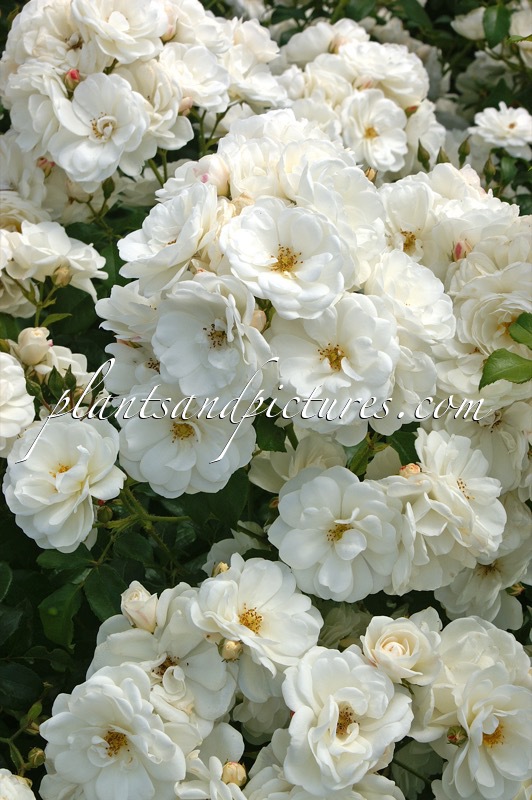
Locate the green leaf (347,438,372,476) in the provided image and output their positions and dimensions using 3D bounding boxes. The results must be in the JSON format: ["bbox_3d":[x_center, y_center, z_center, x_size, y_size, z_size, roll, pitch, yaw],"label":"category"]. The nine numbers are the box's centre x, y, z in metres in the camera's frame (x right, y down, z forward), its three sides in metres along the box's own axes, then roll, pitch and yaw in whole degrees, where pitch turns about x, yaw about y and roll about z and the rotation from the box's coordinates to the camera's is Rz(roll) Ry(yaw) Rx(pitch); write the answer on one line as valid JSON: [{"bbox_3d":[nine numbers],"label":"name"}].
[{"bbox_3d":[0.054,0.034,1.170,0.013,0.010,0.025,23,74,7],"label":"green leaf"}]

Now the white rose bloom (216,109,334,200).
[{"bbox_3d":[0.006,-0.160,1.310,0.078,0.055,0.062,0,60,0],"label":"white rose bloom"}]

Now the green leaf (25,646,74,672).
[{"bbox_3d":[-0.138,0.165,1.270,0.033,0.006,0.022,2,41,3],"label":"green leaf"}]

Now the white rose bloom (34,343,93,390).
[{"bbox_3d":[-0.118,-0.018,1.150,0.039,0.030,0.039,18,37,0],"label":"white rose bloom"}]

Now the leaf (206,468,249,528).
[{"bbox_3d":[-0.024,0.058,1.220,0.029,0.042,0.012,7,-17,2],"label":"leaf"}]

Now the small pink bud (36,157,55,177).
[{"bbox_3d":[-0.156,-0.165,1.410,0.012,0.014,0.011,0,25,0],"label":"small pink bud"}]

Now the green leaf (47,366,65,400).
[{"bbox_3d":[-0.116,-0.009,1.100,0.009,0.018,0.009,7,18,0],"label":"green leaf"}]

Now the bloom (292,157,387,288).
[{"bbox_3d":[0.040,-0.100,1.120,0.062,0.042,0.072,0,63,-24],"label":"bloom"}]

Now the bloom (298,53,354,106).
[{"bbox_3d":[0.040,-0.213,1.330,0.040,0.034,0.039,0,56,0],"label":"bloom"}]

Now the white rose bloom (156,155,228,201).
[{"bbox_3d":[-0.047,-0.142,1.290,0.052,0.045,0.045,15,66,27],"label":"white rose bloom"}]

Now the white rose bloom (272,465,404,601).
[{"bbox_3d":[0.036,0.070,1.040,0.069,0.069,0.036,1,-17,2],"label":"white rose bloom"}]

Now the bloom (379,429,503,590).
[{"bbox_3d":[0.101,0.064,1.140,0.075,0.085,0.060,-14,-8,-27],"label":"bloom"}]

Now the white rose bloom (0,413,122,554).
[{"bbox_3d":[-0.111,0.046,1.090,0.067,0.072,0.043,0,-17,6],"label":"white rose bloom"}]

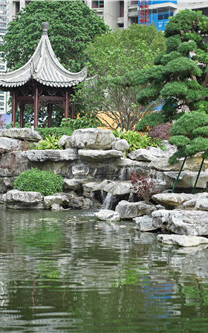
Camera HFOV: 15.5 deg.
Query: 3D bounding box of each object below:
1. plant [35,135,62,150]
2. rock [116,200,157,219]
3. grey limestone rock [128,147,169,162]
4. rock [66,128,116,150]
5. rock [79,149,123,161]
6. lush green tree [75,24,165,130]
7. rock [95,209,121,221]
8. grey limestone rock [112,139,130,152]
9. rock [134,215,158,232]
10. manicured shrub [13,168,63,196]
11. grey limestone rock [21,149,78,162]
[{"bbox_3d":[-2.366,-1.023,32.550,1.194,0.682,1.000,1,0,-4],"label":"plant"},{"bbox_3d":[1.110,1.515,26.900,1.450,0.600,1.000,1,0,0],"label":"rock"},{"bbox_3d":[1.515,-0.409,26.000,1.362,0.545,1.000,1,0,0],"label":"grey limestone rock"},{"bbox_3d":[-0.518,-1.036,29.300,1.995,0.844,1.400,1,0,0],"label":"rock"},{"bbox_3d":[-0.149,-0.511,32.500,1.870,0.500,1.200,1,0,0],"label":"rock"},{"bbox_3d":[0.894,-4.443,39.000,4.800,5.600,4.500,1,0,0],"label":"lush green tree"},{"bbox_3d":[0.118,1.622,25.800,0.860,0.380,0.620,1,0,0],"label":"rock"},{"bbox_3d":[0.733,-0.844,30.690,0.663,0.496,0.600,1,0,1],"label":"grey limestone rock"},{"bbox_3d":[1.024,1.373,18.400,0.578,0.412,0.500,1,0,0],"label":"rock"},{"bbox_3d":[-2.486,0.612,29.202,1.874,1.071,1.750,1,0,-5],"label":"manicured shrub"},{"bbox_3d":[-2.236,-0.456,31.620,2.360,0.511,1.200,1,0,-4],"label":"grey limestone rock"}]

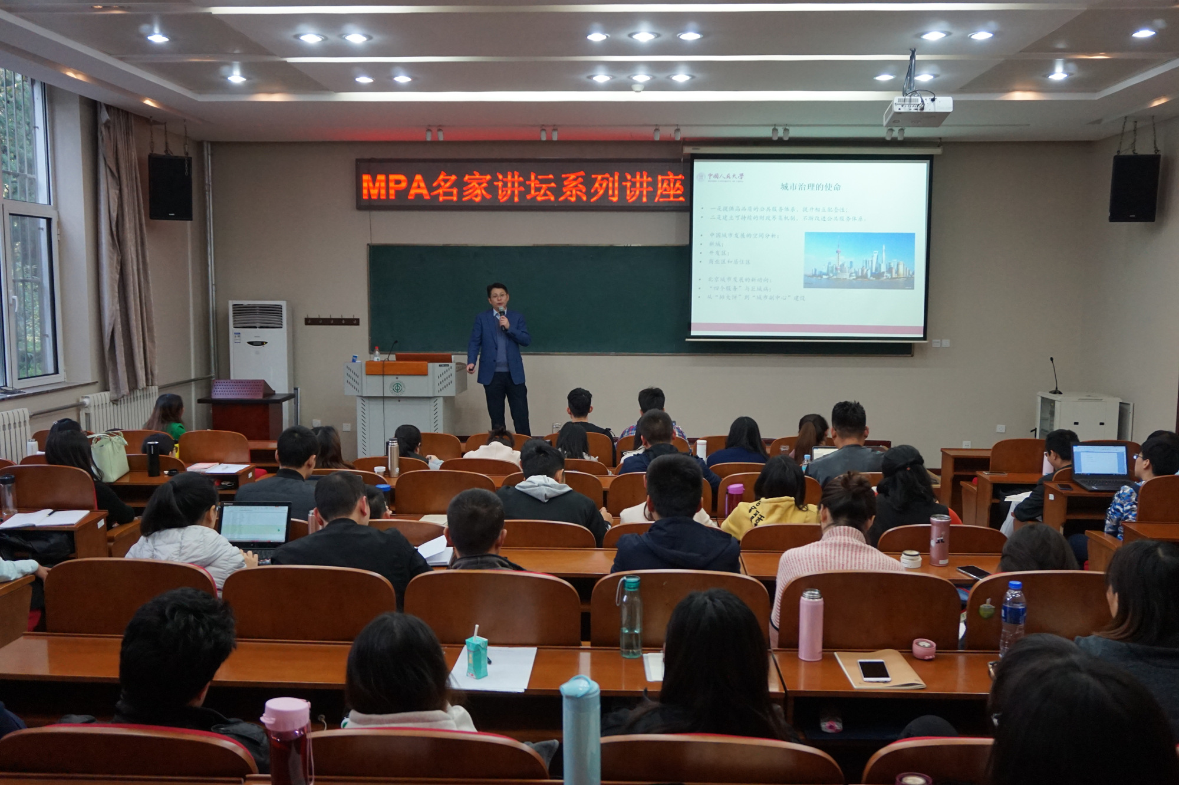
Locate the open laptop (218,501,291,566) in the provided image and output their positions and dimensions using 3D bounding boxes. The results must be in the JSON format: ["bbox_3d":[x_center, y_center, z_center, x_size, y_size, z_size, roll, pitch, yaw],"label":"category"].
[{"bbox_3d":[-1.291,0.530,3.822,0.295,0.185,0.270,1,6,4],"label":"open laptop"}]

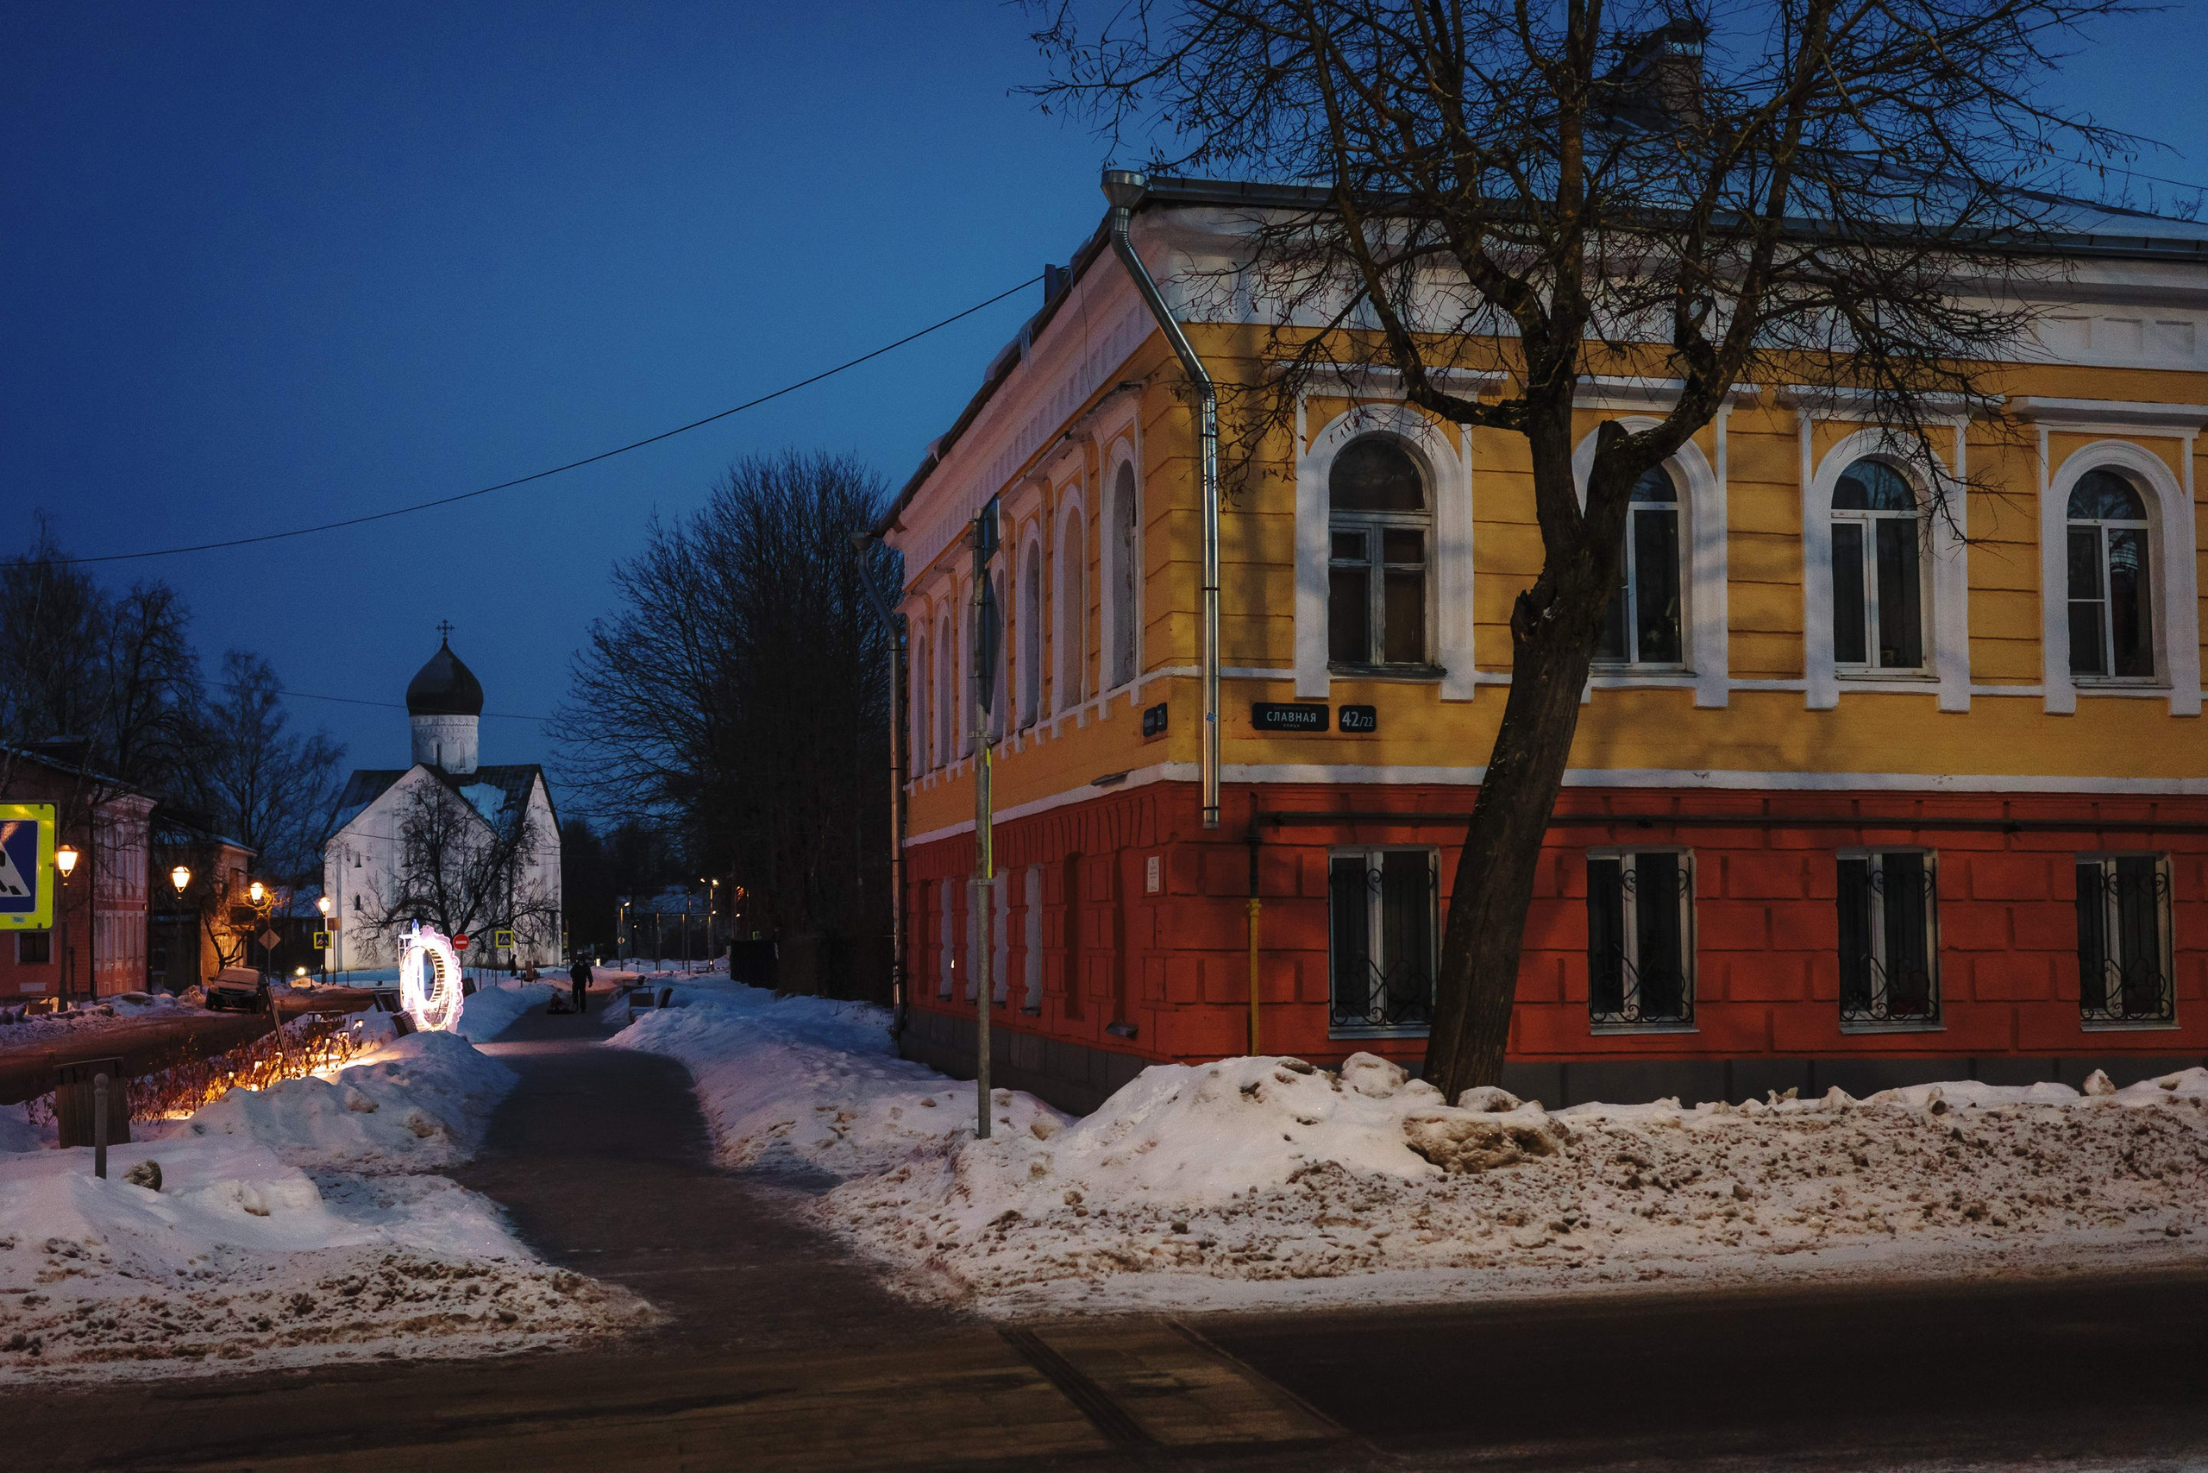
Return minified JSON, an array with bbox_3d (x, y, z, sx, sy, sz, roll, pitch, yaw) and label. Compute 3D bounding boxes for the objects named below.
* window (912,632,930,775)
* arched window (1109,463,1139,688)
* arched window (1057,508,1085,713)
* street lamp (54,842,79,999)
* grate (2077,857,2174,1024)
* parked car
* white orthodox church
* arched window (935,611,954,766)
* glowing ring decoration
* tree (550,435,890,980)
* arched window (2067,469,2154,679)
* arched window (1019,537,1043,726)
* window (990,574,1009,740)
[{"bbox_3d":[-3.106,-0.544,41.477,0.200,2.400,1.200,1,-5,-12],"label":"window"},{"bbox_3d":[0.344,-1.725,25.733,0.240,2.360,1.120,1,-5,-12],"label":"arched window"},{"bbox_3d":[-0.389,-1.510,29.146,0.200,2.400,1.200,1,-5,-12],"label":"arched window"},{"bbox_3d":[-28.322,5.226,67.000,0.500,4.500,0.500,1,-5,-12],"label":"street lamp"},{"bbox_3d":[10.441,2.076,25.072,1.080,1.700,0.100,1,-5,-11],"label":"grate"},{"bbox_3d":[-27.766,8.119,78.500,1.700,1.450,4.150,1,-5,-12],"label":"parked car"},{"bbox_3d":[-43.230,3.918,162.942,12.000,23.009,13.400,0,-5,2],"label":"white orthodox church"},{"bbox_3d":[-2.507,-0.733,38.756,0.200,2.400,1.200,1,-5,-12],"label":"arched window"},{"bbox_3d":[-13.301,4.890,48.500,0.420,2.350,2.250,-1,-5,8],"label":"glowing ring decoration"},{"bbox_3d":[-12.292,-0.281,80.000,11.500,18.100,11.500,1,-5,-12],"label":"tree"},{"bbox_3d":[10.426,-1.694,25.476,1.080,2.280,0.220,1,-5,-11],"label":"arched window"},{"bbox_3d":[-0.934,-1.338,31.619,0.200,2.400,1.200,1,-5,-12],"label":"arched window"},{"bbox_3d":[-1.290,-1.114,33.284,0.240,2.340,1.100,1,-5,-12],"label":"window"}]

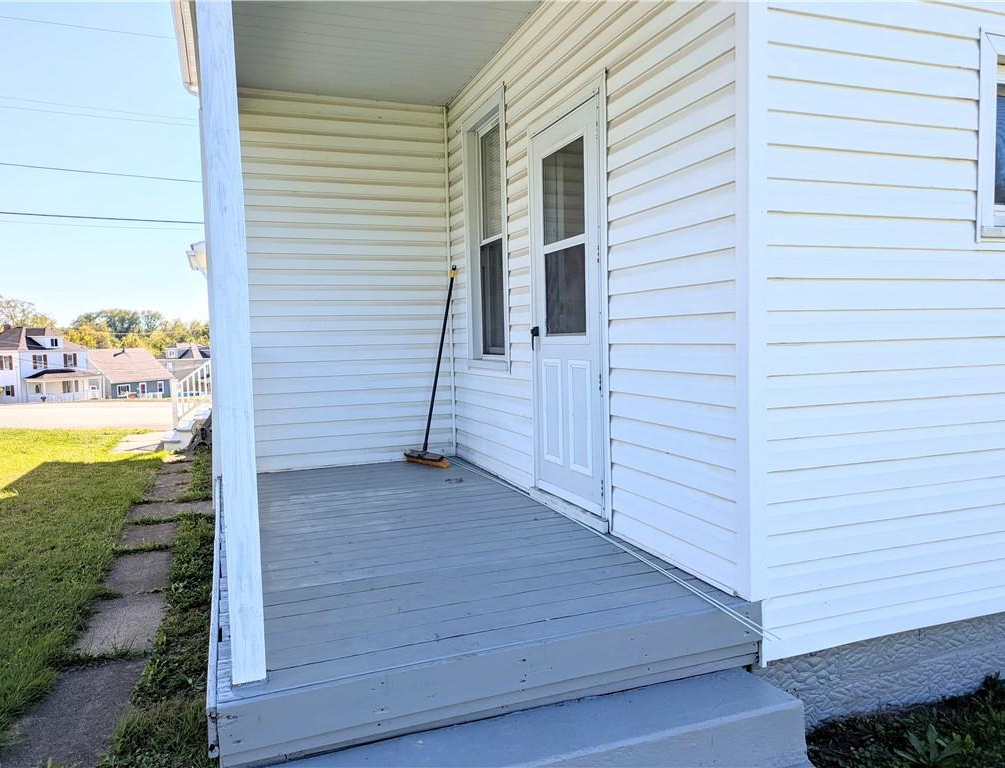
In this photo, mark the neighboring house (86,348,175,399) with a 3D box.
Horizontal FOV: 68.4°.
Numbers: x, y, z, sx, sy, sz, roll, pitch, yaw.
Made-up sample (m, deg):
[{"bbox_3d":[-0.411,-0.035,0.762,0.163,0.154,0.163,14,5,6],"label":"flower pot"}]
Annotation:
[{"bbox_3d":[-48.043,-1.105,92.093,9.900,6.325,8.910,0,4,26],"label":"neighboring house"}]

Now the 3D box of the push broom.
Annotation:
[{"bbox_3d":[-0.487,-0.137,5.785,0.150,1.579,0.476,9,-1,-43],"label":"push broom"}]

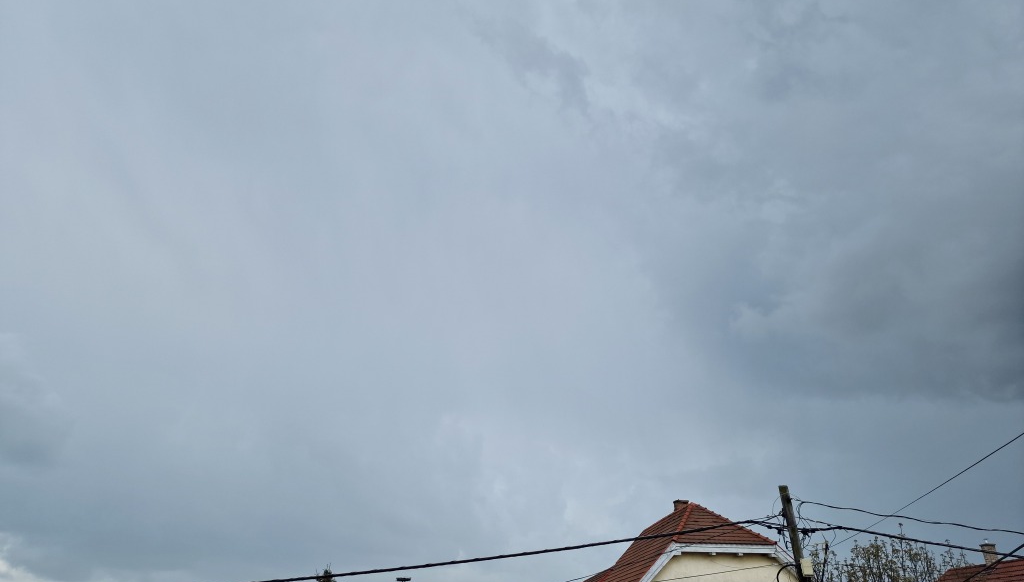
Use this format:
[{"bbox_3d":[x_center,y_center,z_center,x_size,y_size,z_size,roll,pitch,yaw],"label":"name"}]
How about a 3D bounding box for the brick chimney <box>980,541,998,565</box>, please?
[{"bbox_3d":[20.830,11.527,29.619,0.470,1.050,0.470,6,-29,-12],"label":"brick chimney"}]

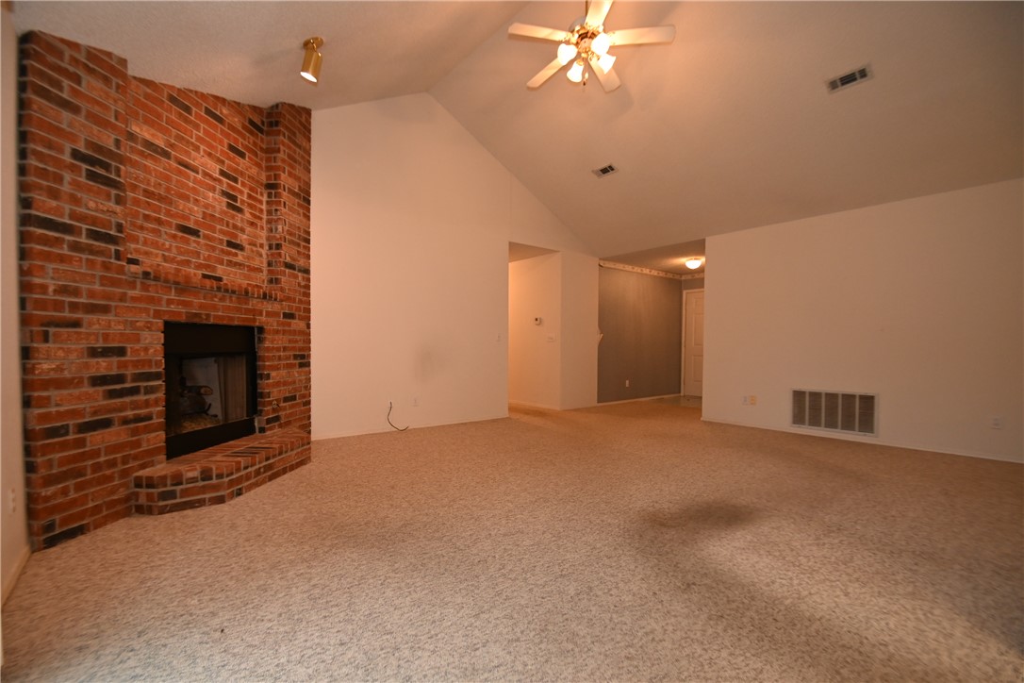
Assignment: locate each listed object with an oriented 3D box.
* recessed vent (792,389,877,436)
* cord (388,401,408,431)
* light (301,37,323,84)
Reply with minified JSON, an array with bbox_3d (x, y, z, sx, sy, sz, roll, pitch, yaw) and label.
[{"bbox_3d":[3.475,0.760,4.635,0.040,0.447,0.780,0,0,-40],"label":"recessed vent"},{"bbox_3d":[-1.305,0.852,4.880,0.250,0.335,0.080,0,0,-40],"label":"cord"},{"bbox_3d":[-1.455,-2.050,3.100,0.165,0.300,0.140,0,0,14],"label":"light"}]

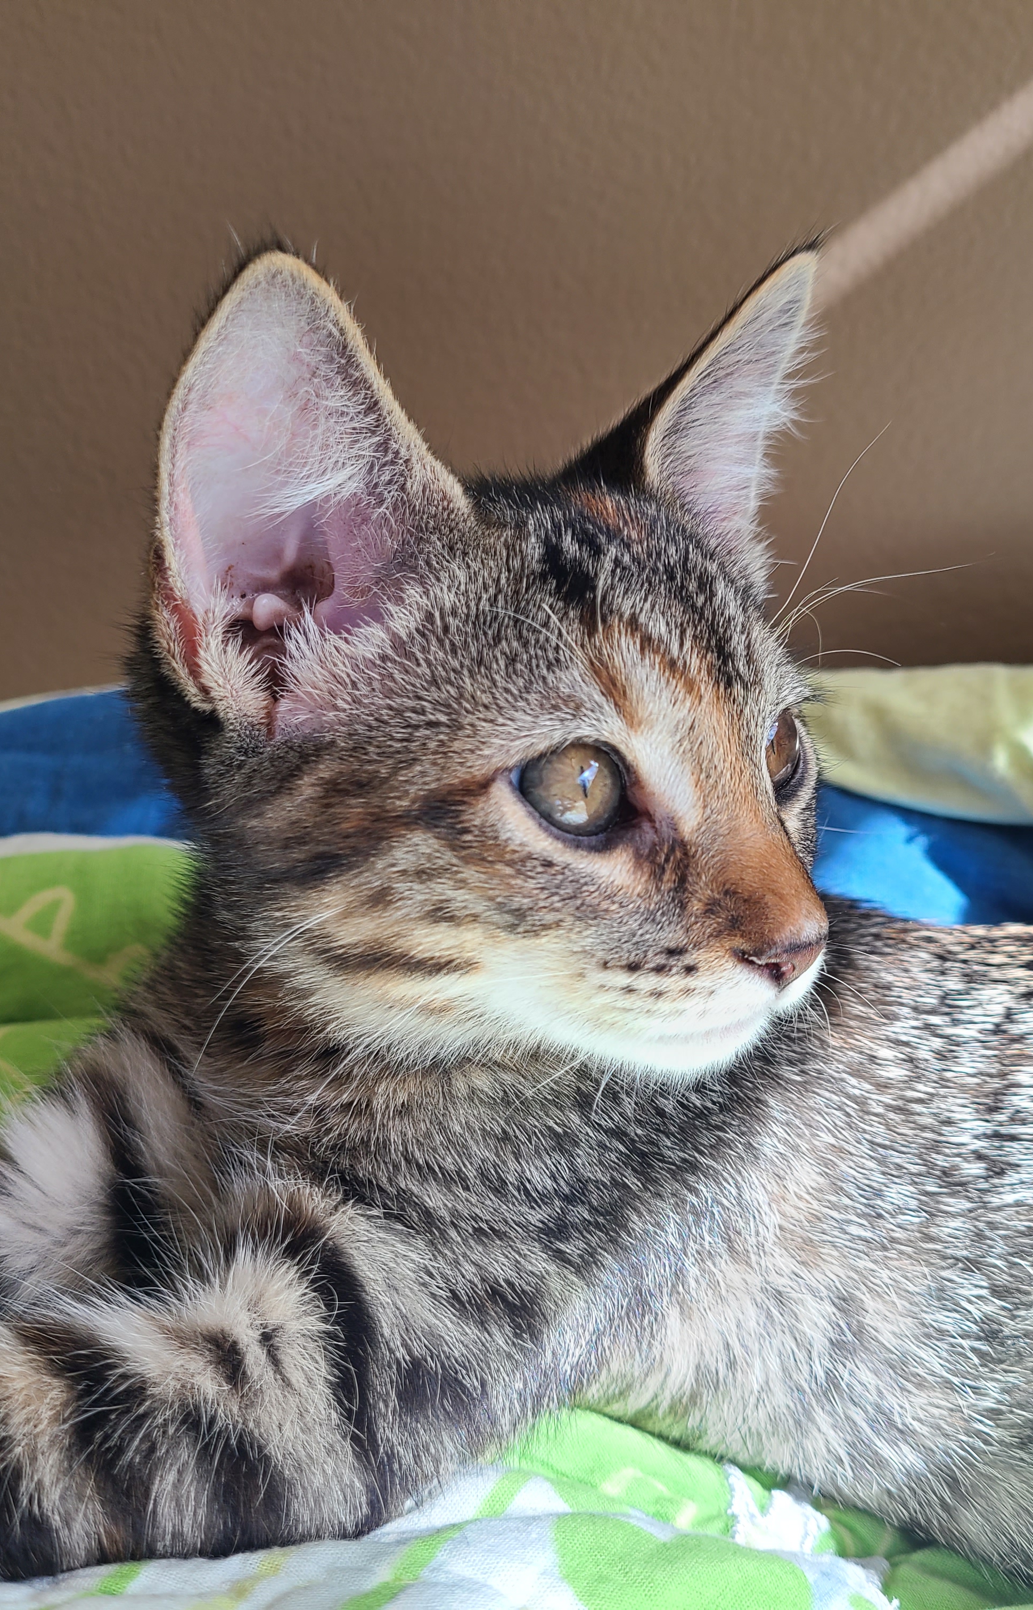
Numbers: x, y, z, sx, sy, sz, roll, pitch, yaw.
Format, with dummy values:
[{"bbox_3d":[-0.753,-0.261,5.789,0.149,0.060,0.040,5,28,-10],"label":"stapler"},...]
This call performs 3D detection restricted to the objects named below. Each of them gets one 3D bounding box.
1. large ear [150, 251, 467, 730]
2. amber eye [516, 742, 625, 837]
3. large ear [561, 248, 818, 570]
[{"bbox_3d":[-0.032,-0.047,0.245,0.047,0.068,0.028,-5,10,-7],"label":"large ear"},{"bbox_3d":[0.008,-0.002,0.229,0.015,0.013,0.008,-1,8,-30],"label":"amber eye"},{"bbox_3d":[0.032,-0.066,0.277,0.026,0.058,0.042,13,1,30],"label":"large ear"}]

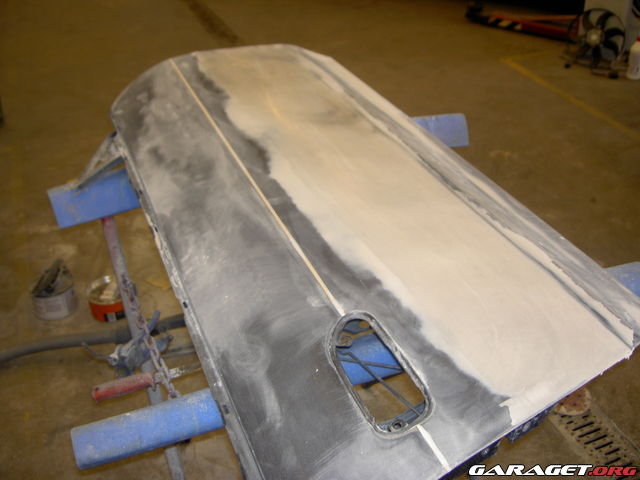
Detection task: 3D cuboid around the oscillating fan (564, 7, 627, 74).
[{"bbox_3d":[1.611,-1.160,4.138,0.330,0.355,0.220,20,39,26],"label":"oscillating fan"}]

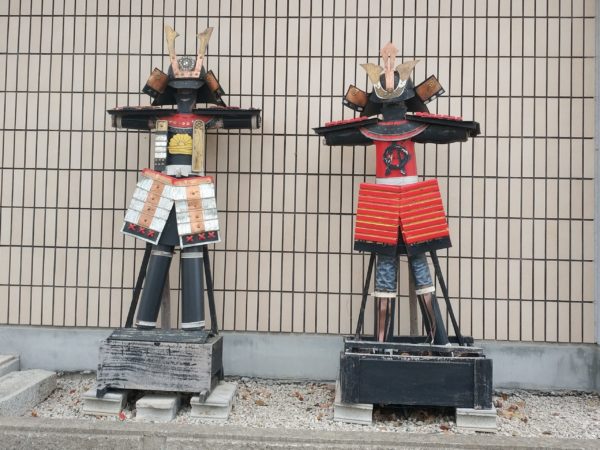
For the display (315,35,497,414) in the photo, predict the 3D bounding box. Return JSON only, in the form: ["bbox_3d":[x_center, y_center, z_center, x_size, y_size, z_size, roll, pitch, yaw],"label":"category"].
[{"bbox_3d":[0.535,-0.015,2.870,0.870,1.810,0.400,1,-2,3],"label":"display"}]

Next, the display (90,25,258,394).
[{"bbox_3d":[-0.605,-0.086,2.900,0.820,1.900,0.420,1,-2,3],"label":"display"}]

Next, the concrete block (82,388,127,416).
[{"bbox_3d":[-0.965,0.906,2.890,0.190,0.100,0.390,1,-2,2],"label":"concrete block"}]

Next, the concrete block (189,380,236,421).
[{"bbox_3d":[-0.442,0.918,2.885,0.190,0.100,0.390,1,-2,2],"label":"concrete block"}]

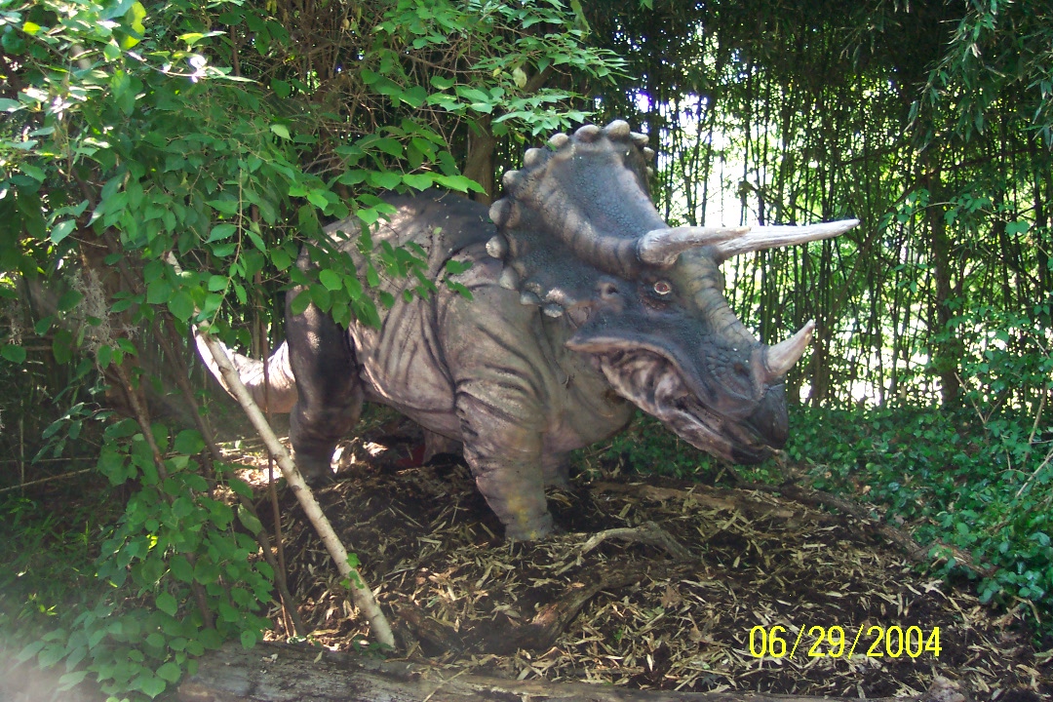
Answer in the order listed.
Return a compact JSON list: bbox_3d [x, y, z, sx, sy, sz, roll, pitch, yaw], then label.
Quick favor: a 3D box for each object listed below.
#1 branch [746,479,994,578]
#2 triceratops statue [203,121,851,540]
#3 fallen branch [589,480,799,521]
[{"bbox_3d":[1.652,0.843,5.630,0.180,0.140,1.834,-2,5,-21],"label":"branch"},{"bbox_3d":[-0.492,-0.200,6.528,4.660,2.061,1.400,4,7,41],"label":"triceratops statue"},{"bbox_3d":[0.900,0.815,6.180,1.284,0.100,0.120,4,6,36],"label":"fallen branch"}]

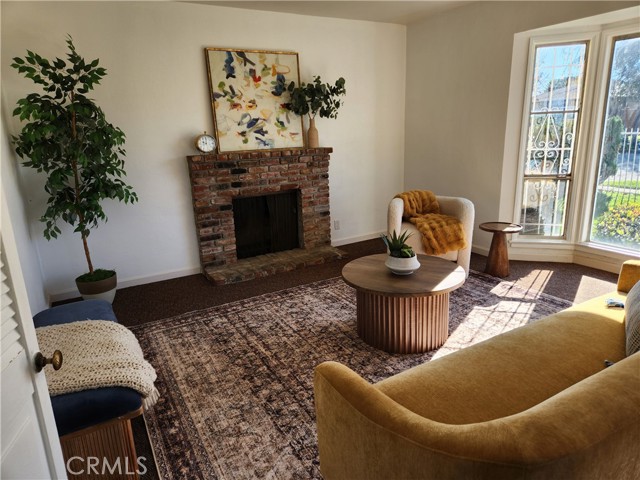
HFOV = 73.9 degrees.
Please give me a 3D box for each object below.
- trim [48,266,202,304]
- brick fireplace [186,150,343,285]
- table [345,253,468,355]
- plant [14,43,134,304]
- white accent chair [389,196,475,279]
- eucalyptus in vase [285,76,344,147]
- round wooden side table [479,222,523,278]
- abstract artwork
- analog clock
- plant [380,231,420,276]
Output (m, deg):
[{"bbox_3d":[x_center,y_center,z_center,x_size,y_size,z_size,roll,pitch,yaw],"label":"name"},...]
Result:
[{"bbox_3d":[-1.769,0.411,3.988,1.320,0.070,0.018,-10,17,-28],"label":"trim"},{"bbox_3d":[-0.453,-0.299,4.340,1.535,1.158,0.449,-10,17,-28],"label":"brick fireplace"},{"bbox_3d":[0.551,0.416,2.854,0.790,0.437,0.790,-2,15,1],"label":"table"},{"bbox_3d":[-1.828,-0.582,3.298,0.680,1.840,0.620,-10,17,-28],"label":"plant"},{"bbox_3d":[1.088,-0.061,4.177,0.750,0.665,0.730,4,16,22],"label":"white accent chair"},{"bbox_3d":[-0.025,-1.292,4.327,0.570,0.713,0.360,-10,17,-28],"label":"eucalyptus in vase"},{"bbox_3d":[1.643,0.099,3.898,0.370,0.448,0.370,-10,17,-28],"label":"round wooden side table"},{"bbox_3d":[-0.602,-1.349,4.172,0.935,0.935,0.035,-10,12,-28],"label":"abstract artwork"},{"bbox_3d":[-1.065,-0.897,3.971,0.183,0.200,0.080,-10,17,-28],"label":"analog clock"},{"bbox_3d":[0.539,0.074,2.766,0.250,0.272,0.250,-2,15,1],"label":"plant"}]

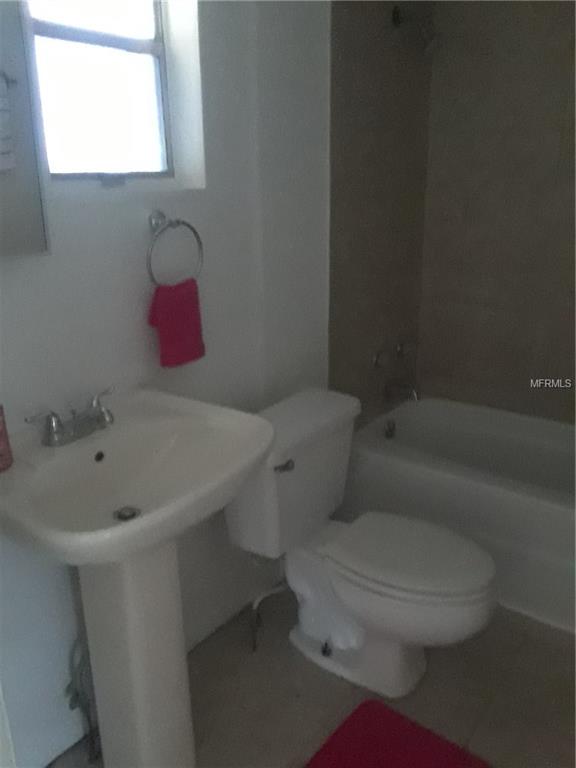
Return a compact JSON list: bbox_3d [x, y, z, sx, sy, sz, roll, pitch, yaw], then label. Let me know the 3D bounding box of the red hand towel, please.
[{"bbox_3d":[-0.272,-0.153,1.636,0.050,0.205,0.165,12,21,35],"label":"red hand towel"}]

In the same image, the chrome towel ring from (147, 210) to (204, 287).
[{"bbox_3d":[-0.288,-0.318,1.595,0.076,0.180,0.170,12,21,35],"label":"chrome towel ring"}]

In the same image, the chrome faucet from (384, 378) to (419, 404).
[{"bbox_3d":[0.441,0.027,2.659,0.140,0.070,0.060,12,21,35],"label":"chrome faucet"}]

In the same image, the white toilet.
[{"bbox_3d":[0.222,0.461,1.873,0.725,0.700,0.460,12,21,35],"label":"white toilet"}]

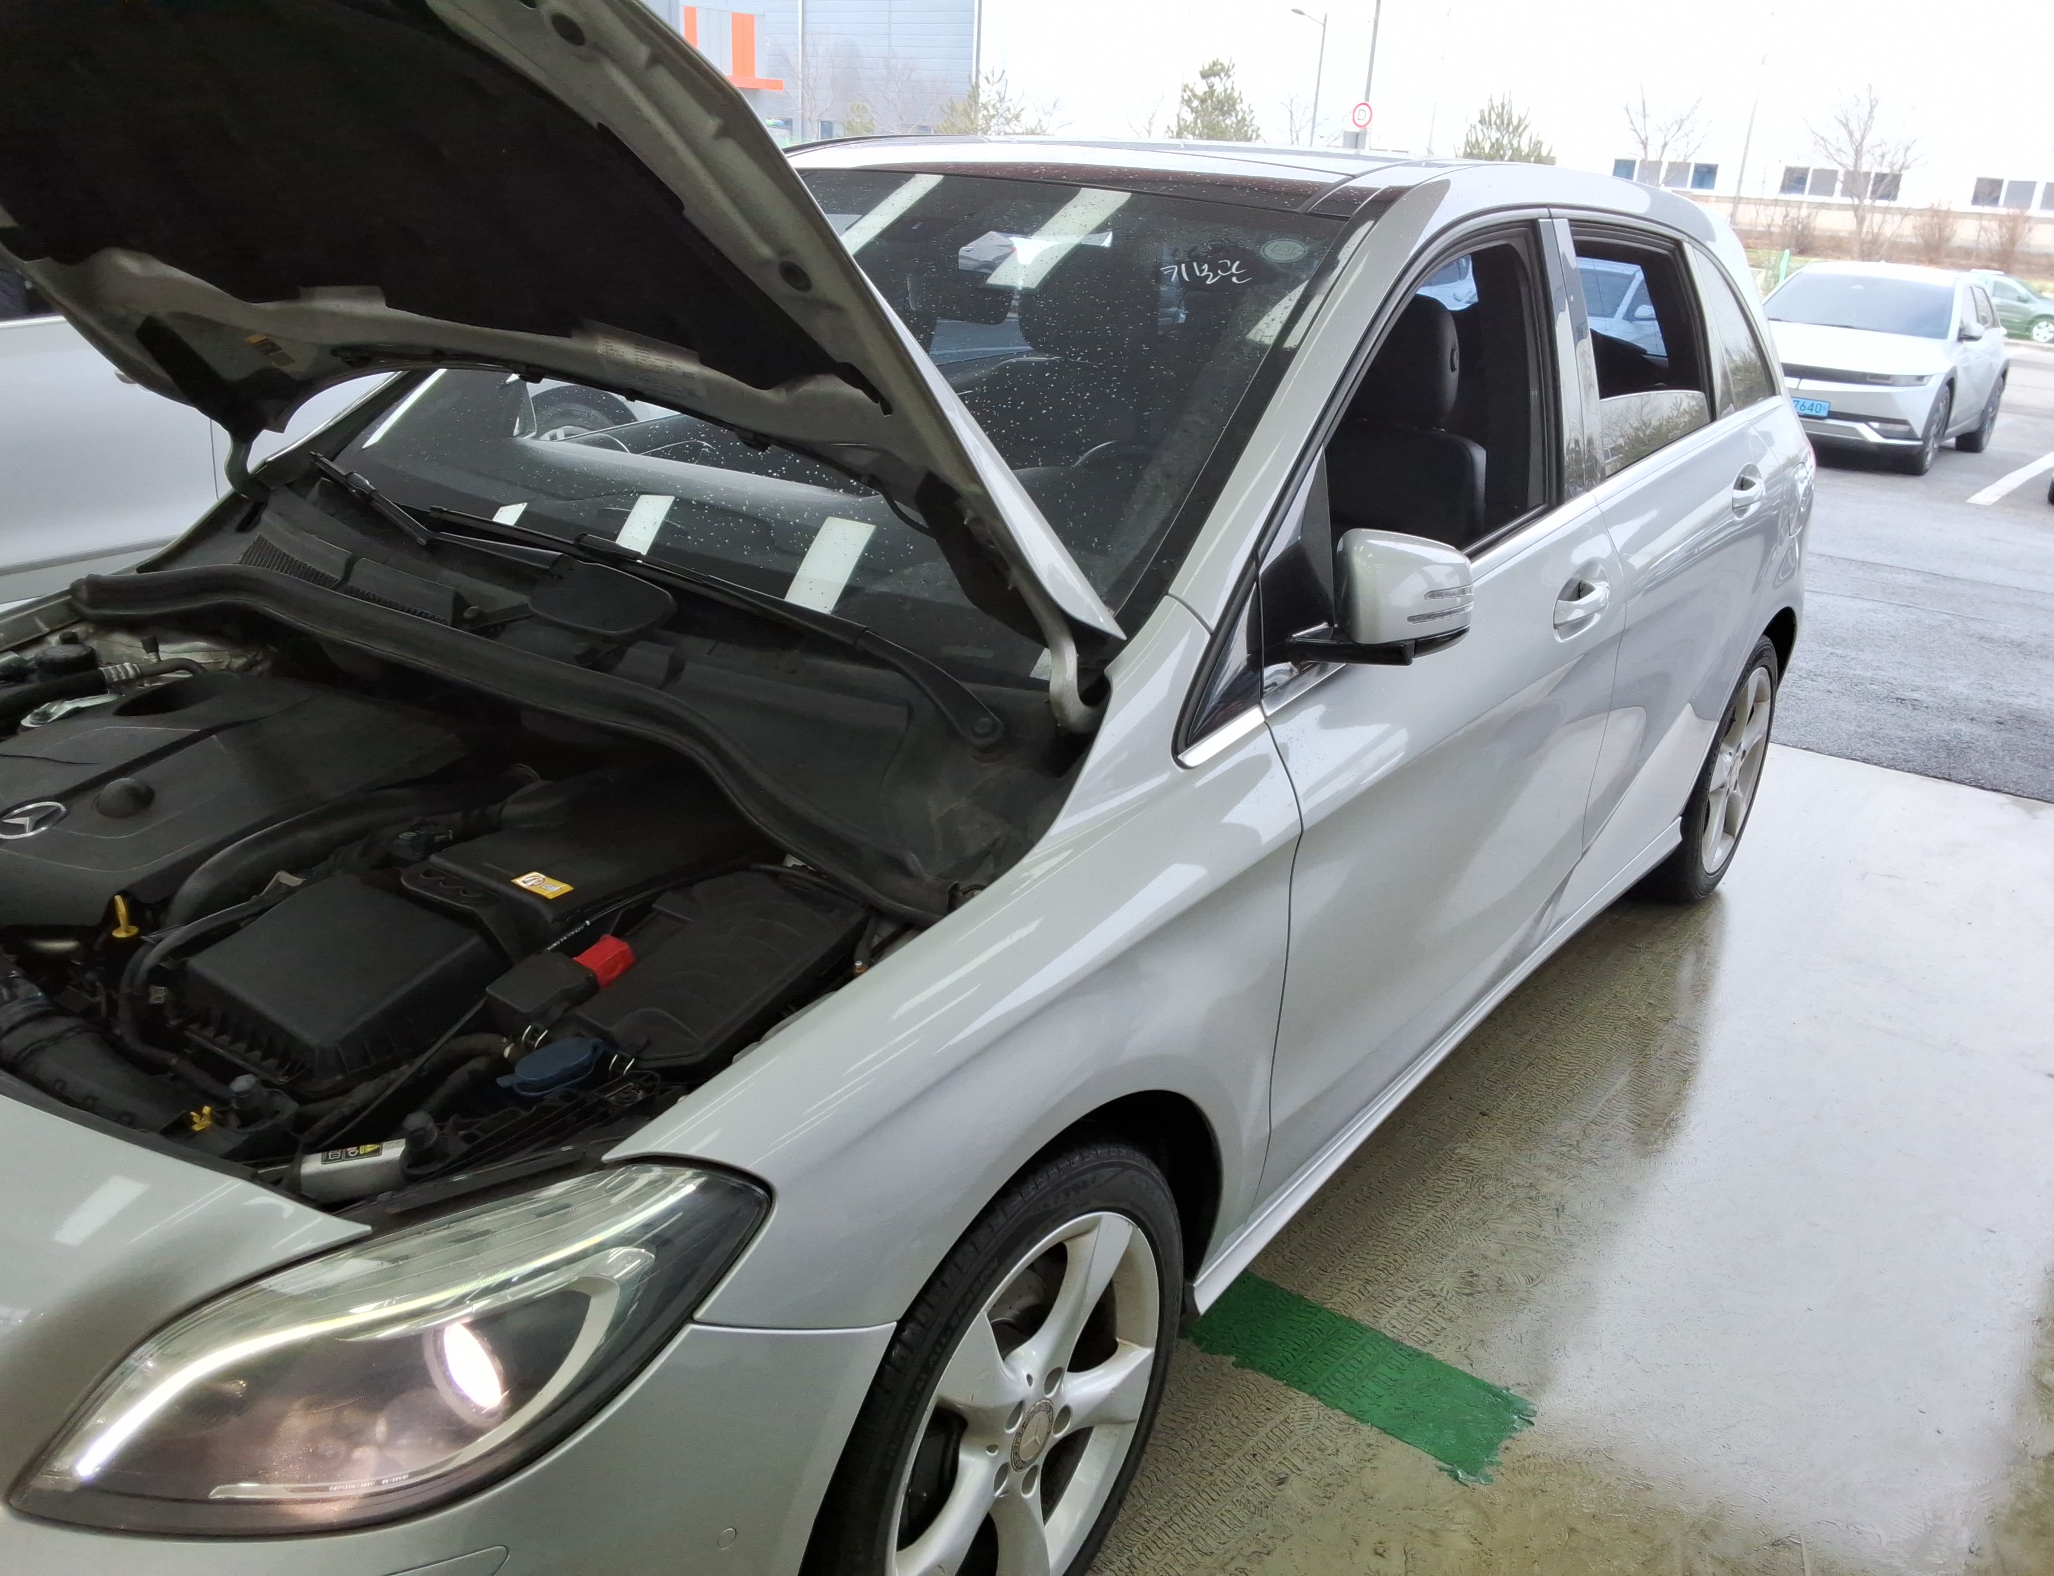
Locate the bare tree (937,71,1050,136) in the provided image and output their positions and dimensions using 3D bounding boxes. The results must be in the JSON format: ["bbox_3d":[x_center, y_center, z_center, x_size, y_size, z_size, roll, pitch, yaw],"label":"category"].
[{"bbox_3d":[-0.931,-18.066,47.000,3.270,3.260,3.270,2,22,-2],"label":"bare tree"}]

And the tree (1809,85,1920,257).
[{"bbox_3d":[22.144,-16.211,45.000,2.910,4.300,2.910,12,24,22],"label":"tree"}]

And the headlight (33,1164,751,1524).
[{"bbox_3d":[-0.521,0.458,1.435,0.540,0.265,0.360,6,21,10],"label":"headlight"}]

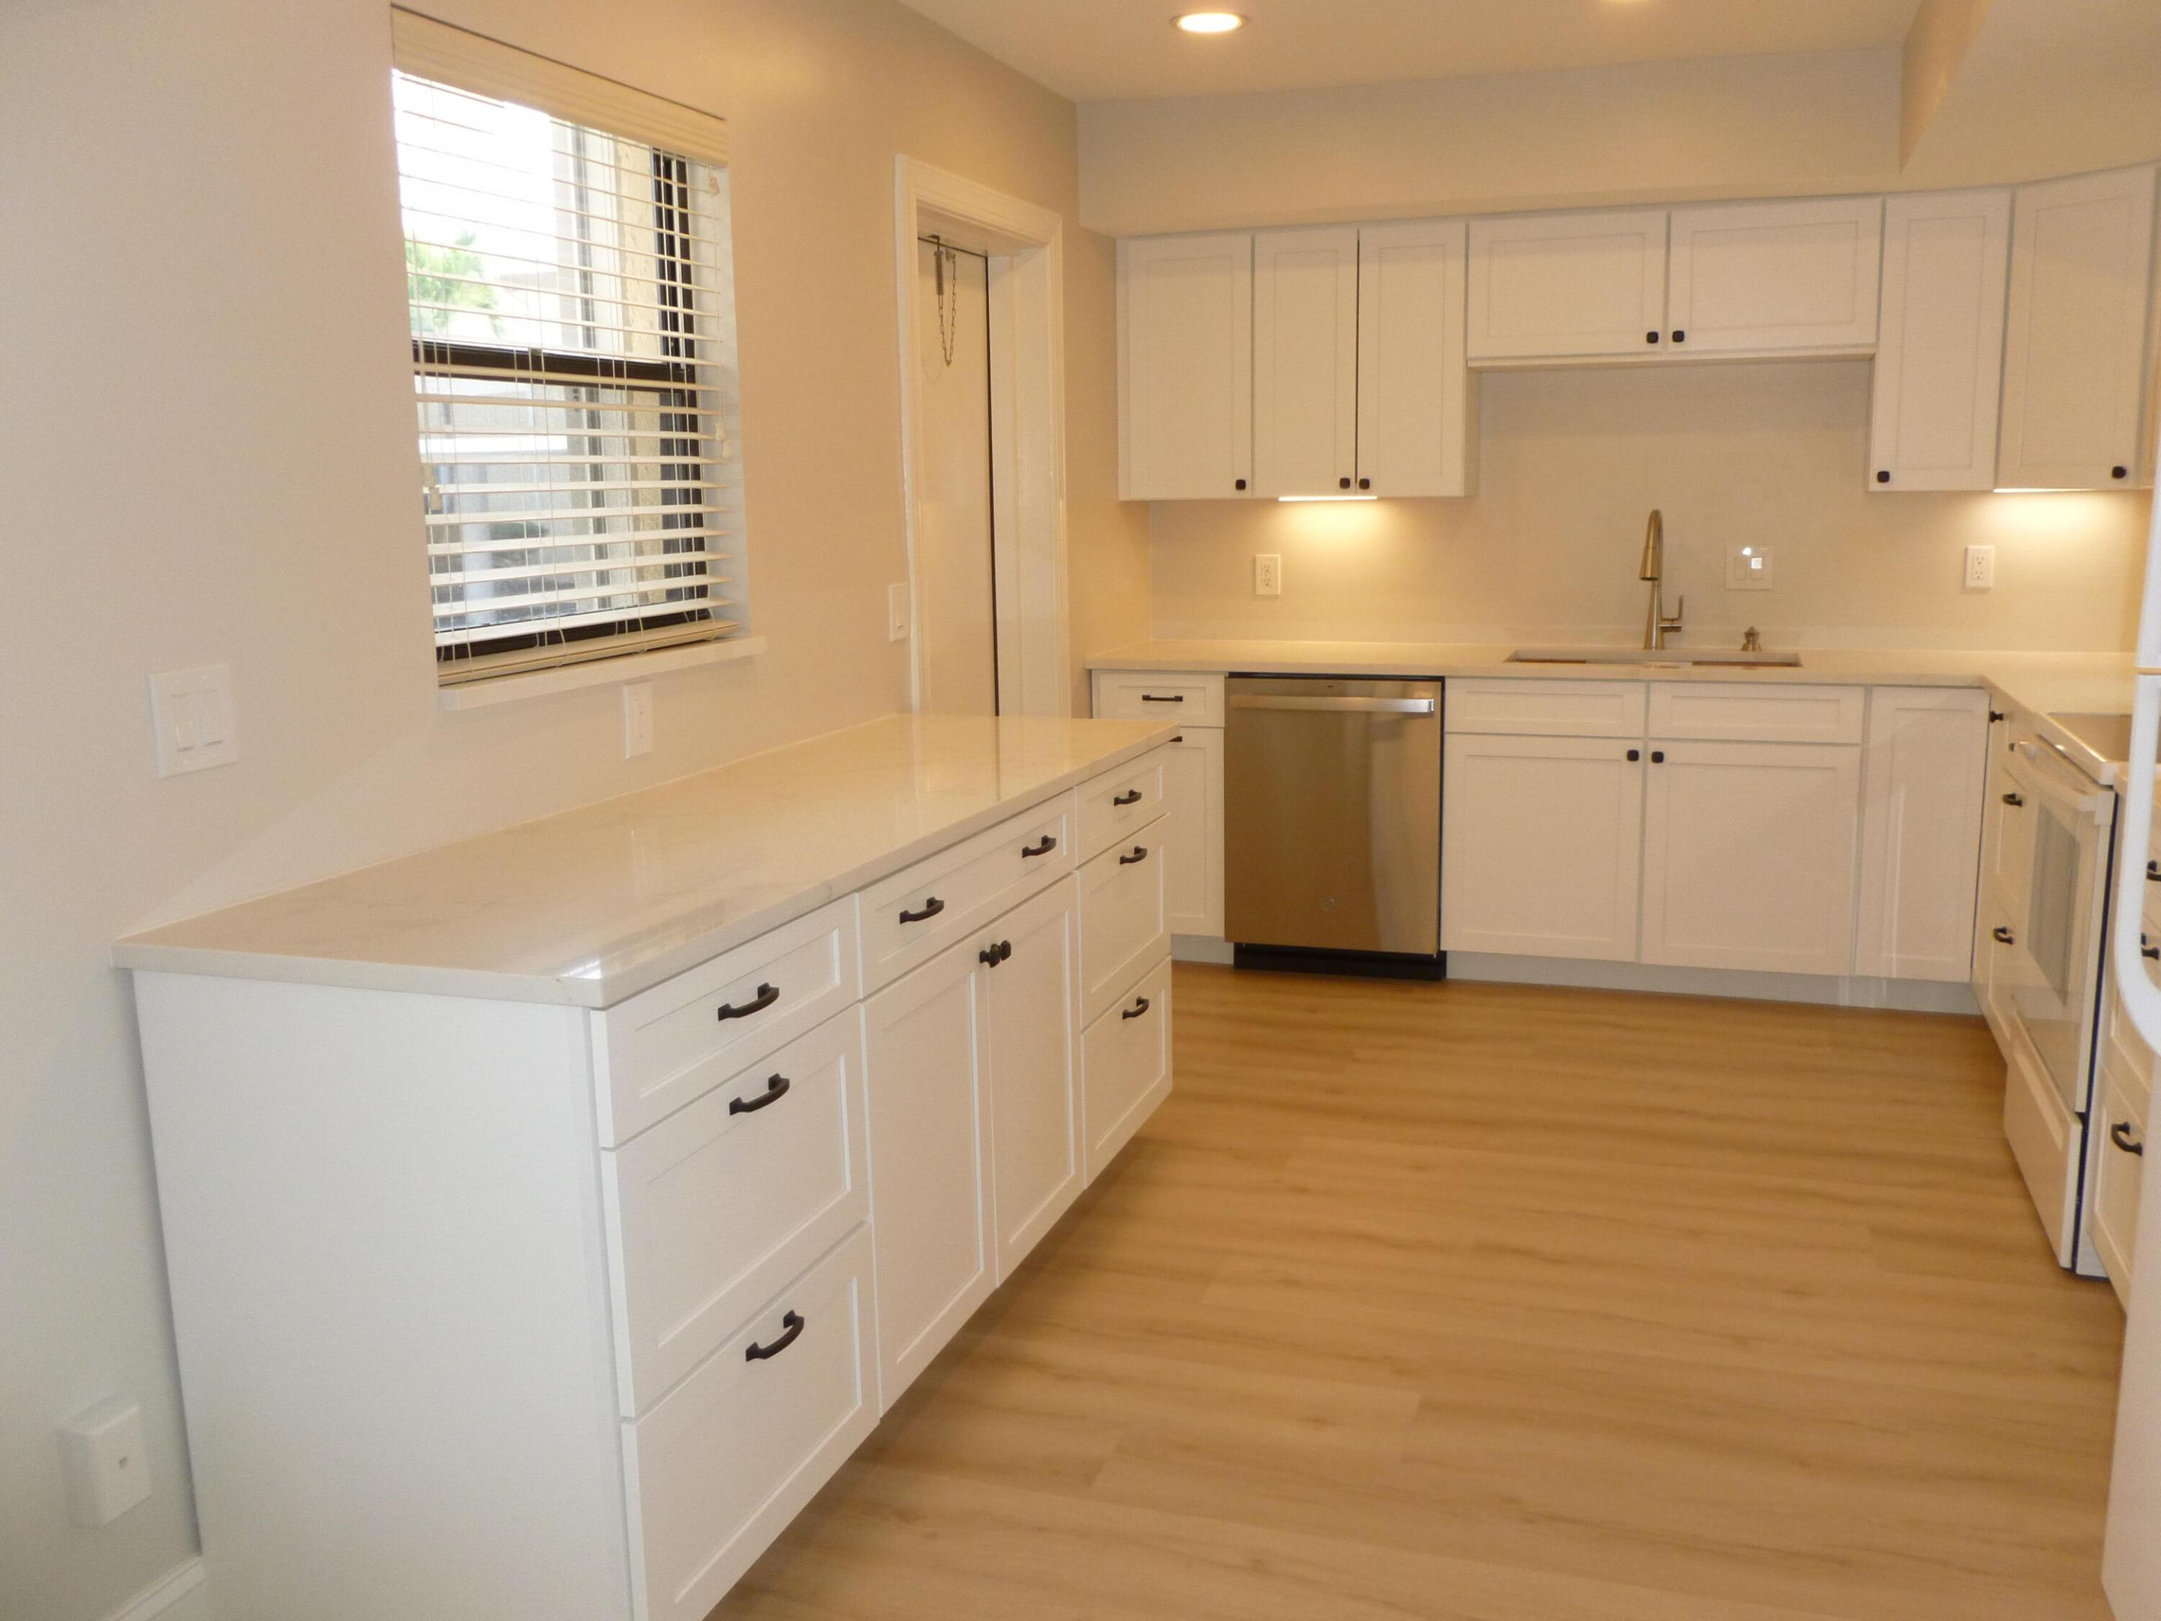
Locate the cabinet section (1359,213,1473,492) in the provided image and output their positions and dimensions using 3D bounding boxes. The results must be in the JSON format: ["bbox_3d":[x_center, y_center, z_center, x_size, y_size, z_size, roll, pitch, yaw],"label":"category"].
[{"bbox_3d":[0.988,-1.282,5.071,0.296,0.732,0.325,3,11,20],"label":"cabinet section"}]

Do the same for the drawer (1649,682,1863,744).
[{"bbox_3d":[1.819,-0.290,4.743,0.518,0.149,0.450,2,10,19],"label":"drawer"}]

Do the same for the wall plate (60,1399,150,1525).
[{"bbox_3d":[-1.087,0.725,1.947,0.053,0.112,0.066,2,10,19],"label":"wall plate"}]

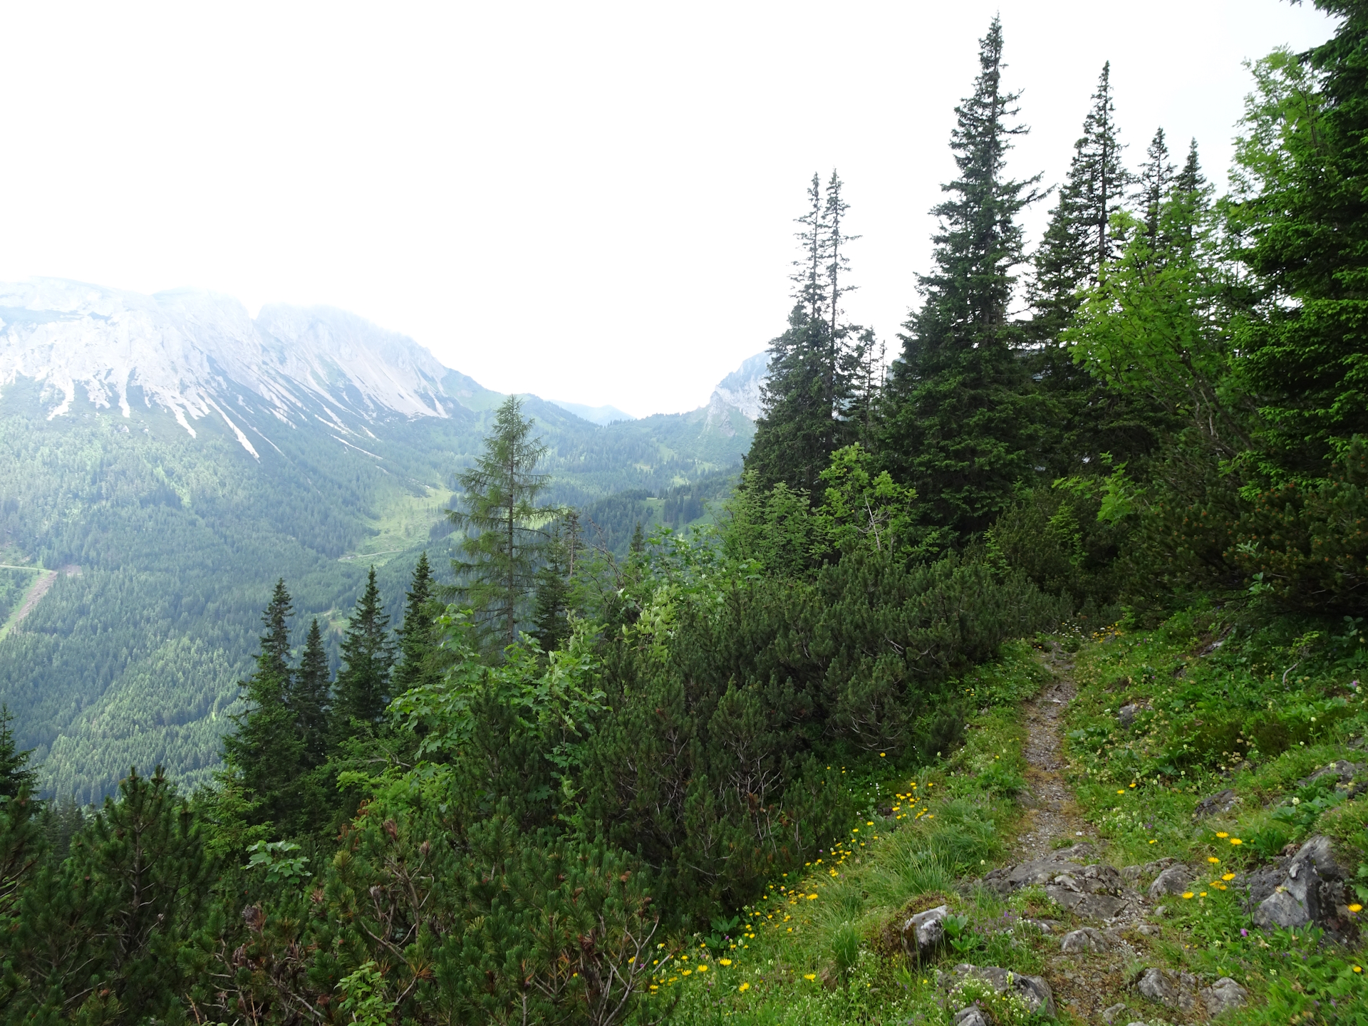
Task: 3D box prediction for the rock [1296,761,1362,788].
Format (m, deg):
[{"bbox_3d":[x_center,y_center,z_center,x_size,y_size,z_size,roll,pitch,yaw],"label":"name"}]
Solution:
[{"bbox_3d":[2.991,1.211,4.400,0.250,0.110,0.220,3,3,35],"label":"rock"}]

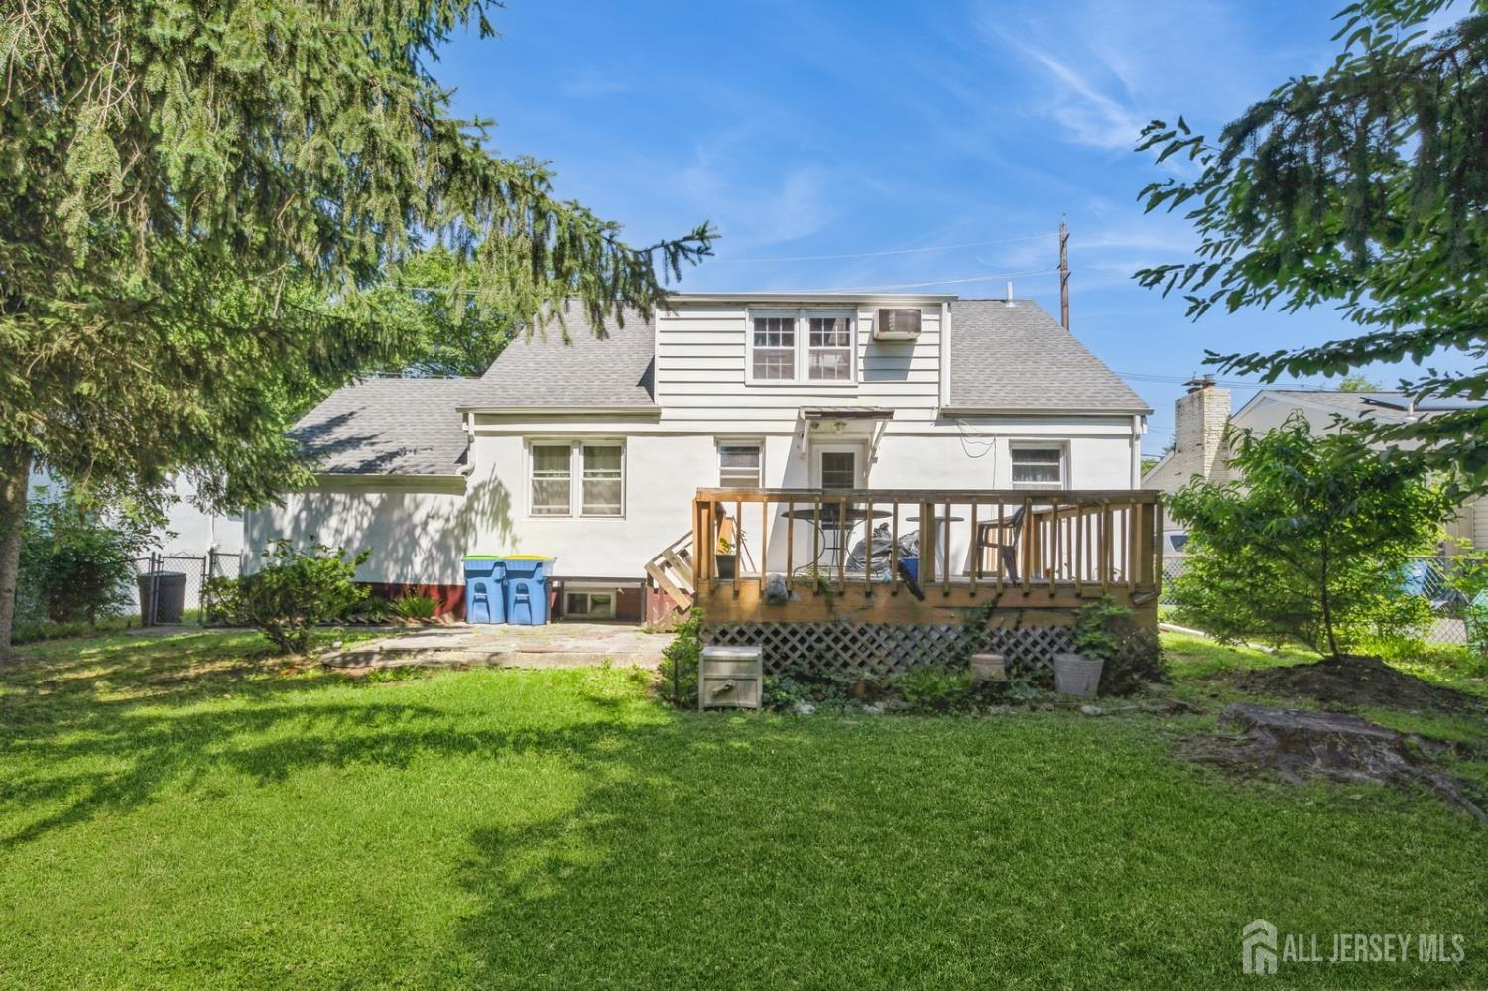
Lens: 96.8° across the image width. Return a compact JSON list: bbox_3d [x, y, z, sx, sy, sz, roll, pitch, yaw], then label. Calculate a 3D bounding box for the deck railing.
[{"bbox_3d":[1.680,0.560,8.200,4.300,1.000,4.300,0,-3,0],"label":"deck railing"}]

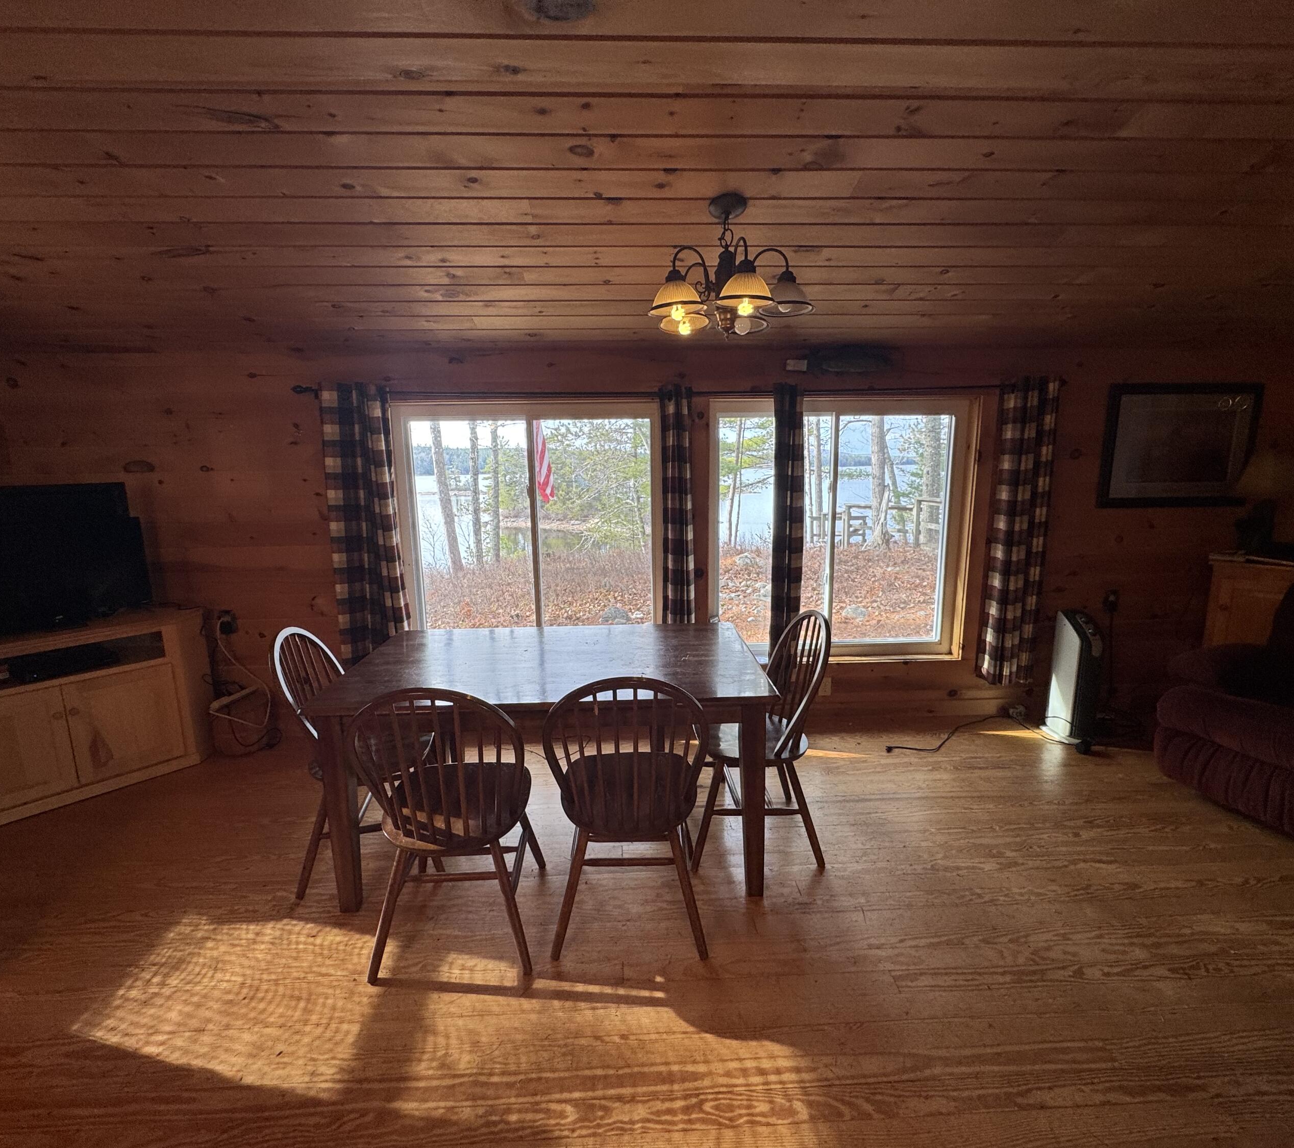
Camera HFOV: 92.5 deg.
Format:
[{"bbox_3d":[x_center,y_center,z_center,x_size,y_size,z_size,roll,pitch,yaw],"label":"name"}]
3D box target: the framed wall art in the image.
[{"bbox_3d":[2.950,-0.708,3.443,0.872,0.666,0.032,-1,10,-2],"label":"framed wall art"}]

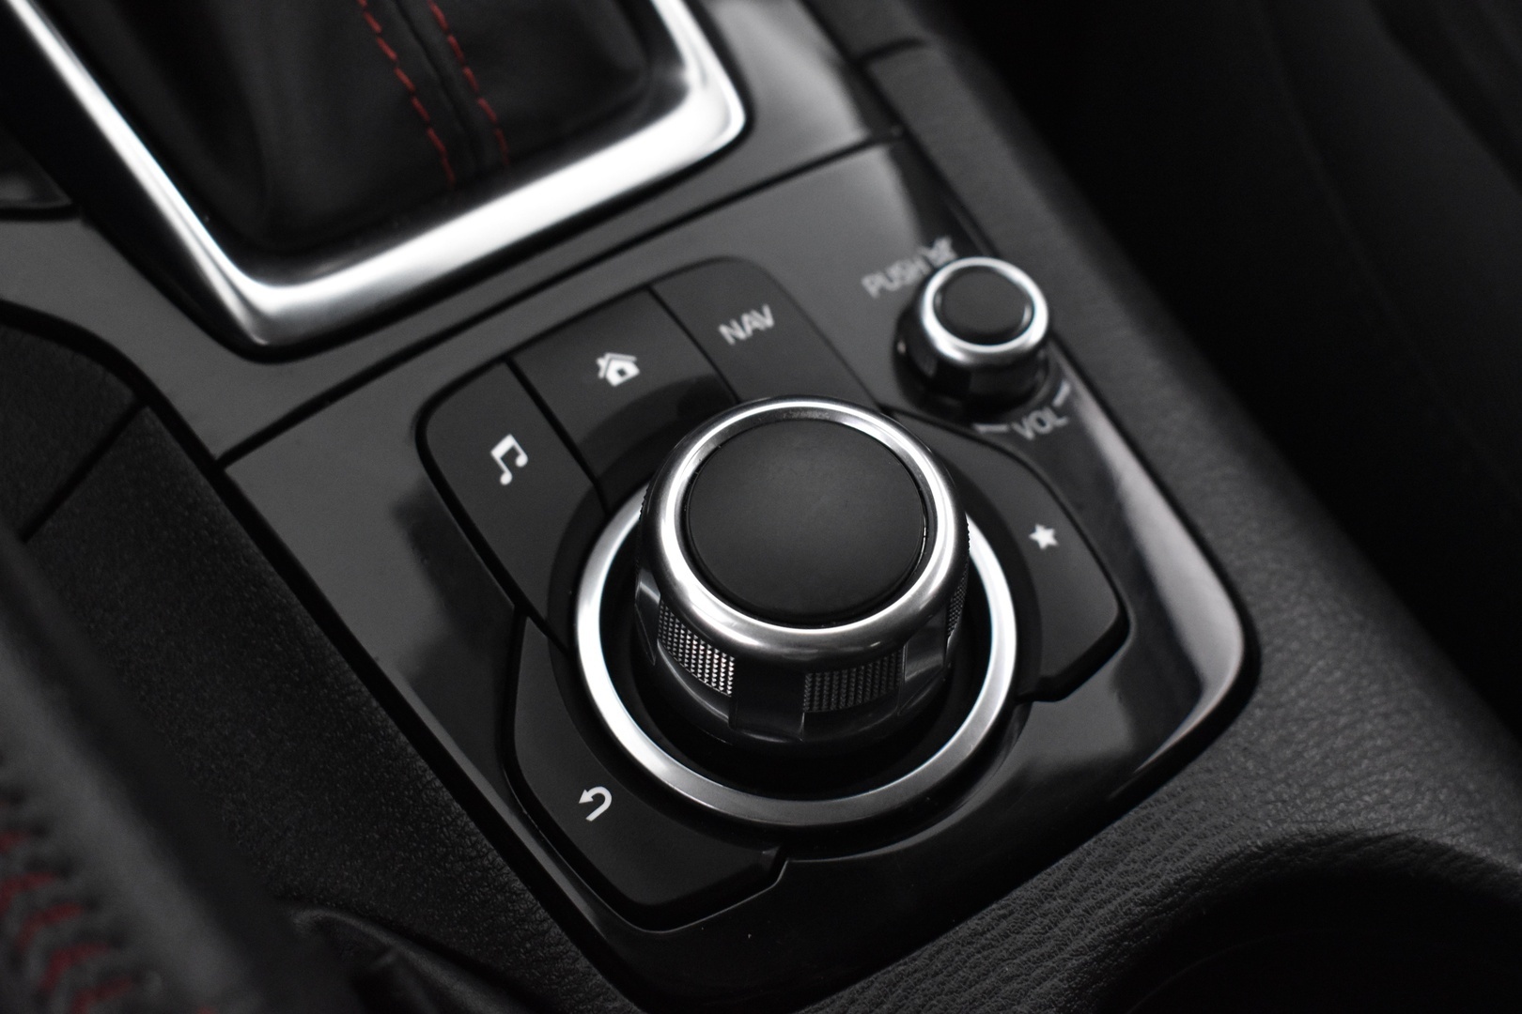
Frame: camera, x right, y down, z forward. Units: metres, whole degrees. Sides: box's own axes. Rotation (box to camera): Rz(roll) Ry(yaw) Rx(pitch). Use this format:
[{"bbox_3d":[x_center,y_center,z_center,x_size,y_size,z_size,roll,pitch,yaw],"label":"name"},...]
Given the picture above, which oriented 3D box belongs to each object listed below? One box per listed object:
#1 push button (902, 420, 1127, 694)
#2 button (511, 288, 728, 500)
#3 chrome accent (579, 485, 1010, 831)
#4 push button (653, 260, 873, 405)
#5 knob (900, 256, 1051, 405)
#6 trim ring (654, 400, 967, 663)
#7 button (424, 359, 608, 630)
[{"bbox_3d":[0.032,0.004,0.295,0.024,0.004,0.048,-28,65,-17],"label":"push button"},{"bbox_3d":[-0.018,-0.015,0.304,0.025,0.004,0.028,-28,65,-17],"label":"button"},{"bbox_3d":[0.005,0.015,0.286,0.057,0.003,0.057,1,60,-2],"label":"chrome accent"},{"bbox_3d":[0.001,-0.021,0.308,0.018,0.004,0.035,-28,65,-17],"label":"push button"},{"bbox_3d":[0.030,-0.025,0.307,0.021,0.011,0.021,1,60,-2],"label":"knob"},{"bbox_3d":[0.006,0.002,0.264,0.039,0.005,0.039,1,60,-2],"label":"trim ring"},{"bbox_3d":[-0.031,0.000,0.295,0.018,0.004,0.043,-28,65,-17],"label":"button"}]

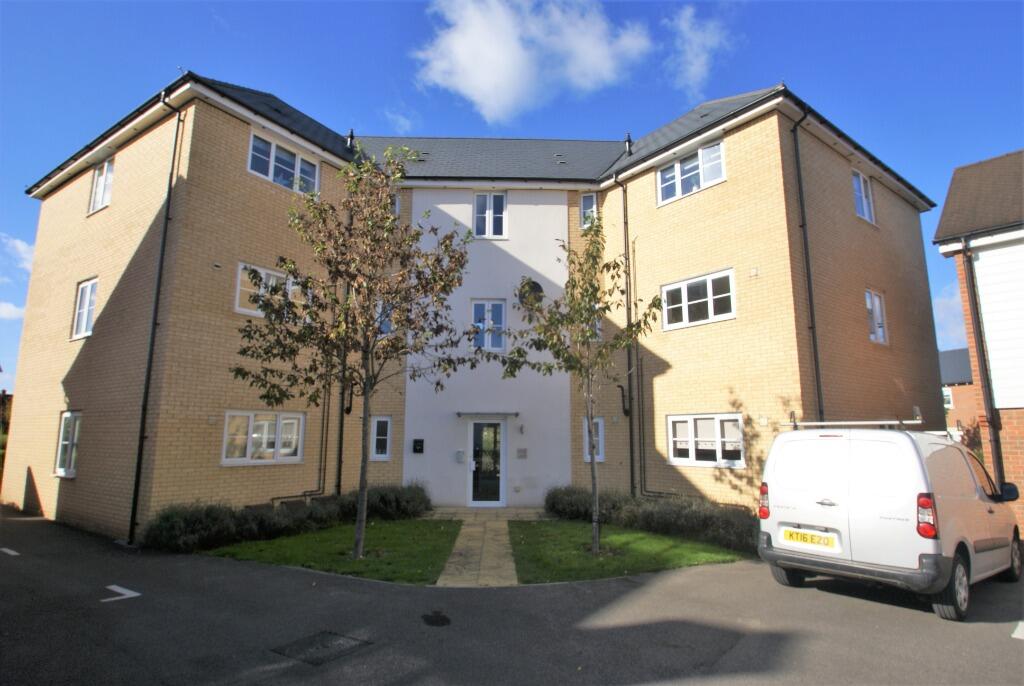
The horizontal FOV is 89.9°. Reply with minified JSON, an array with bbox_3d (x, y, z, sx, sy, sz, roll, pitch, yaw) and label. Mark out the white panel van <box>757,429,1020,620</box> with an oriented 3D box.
[{"bbox_3d":[5.084,2.142,6.738,4.380,1.820,1.850,7,-12,-37],"label":"white panel van"}]

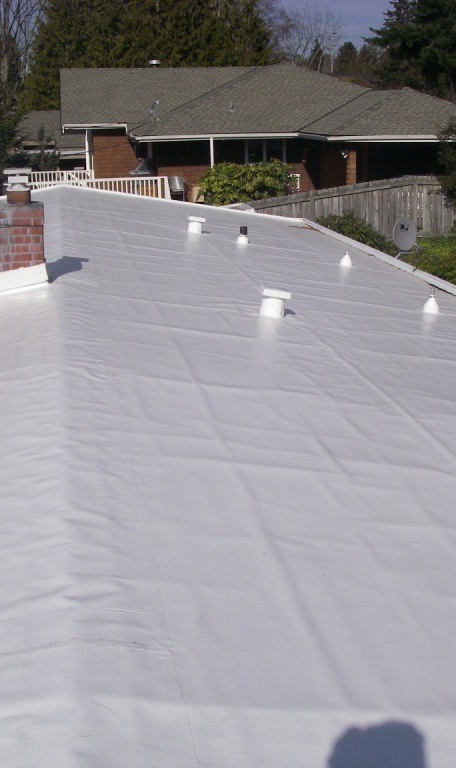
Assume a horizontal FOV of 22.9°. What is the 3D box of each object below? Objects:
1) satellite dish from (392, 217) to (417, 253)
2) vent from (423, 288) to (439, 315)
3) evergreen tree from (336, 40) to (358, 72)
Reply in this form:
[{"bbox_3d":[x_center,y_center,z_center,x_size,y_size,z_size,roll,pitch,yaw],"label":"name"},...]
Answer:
[{"bbox_3d":[2.599,-2.182,16.375,0.460,0.510,0.200,-10,5,-33],"label":"satellite dish"},{"bbox_3d":[1.991,-0.826,11.065,0.160,0.250,0.160,-3,14,-8],"label":"vent"},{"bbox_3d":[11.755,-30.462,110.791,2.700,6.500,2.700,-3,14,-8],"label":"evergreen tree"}]

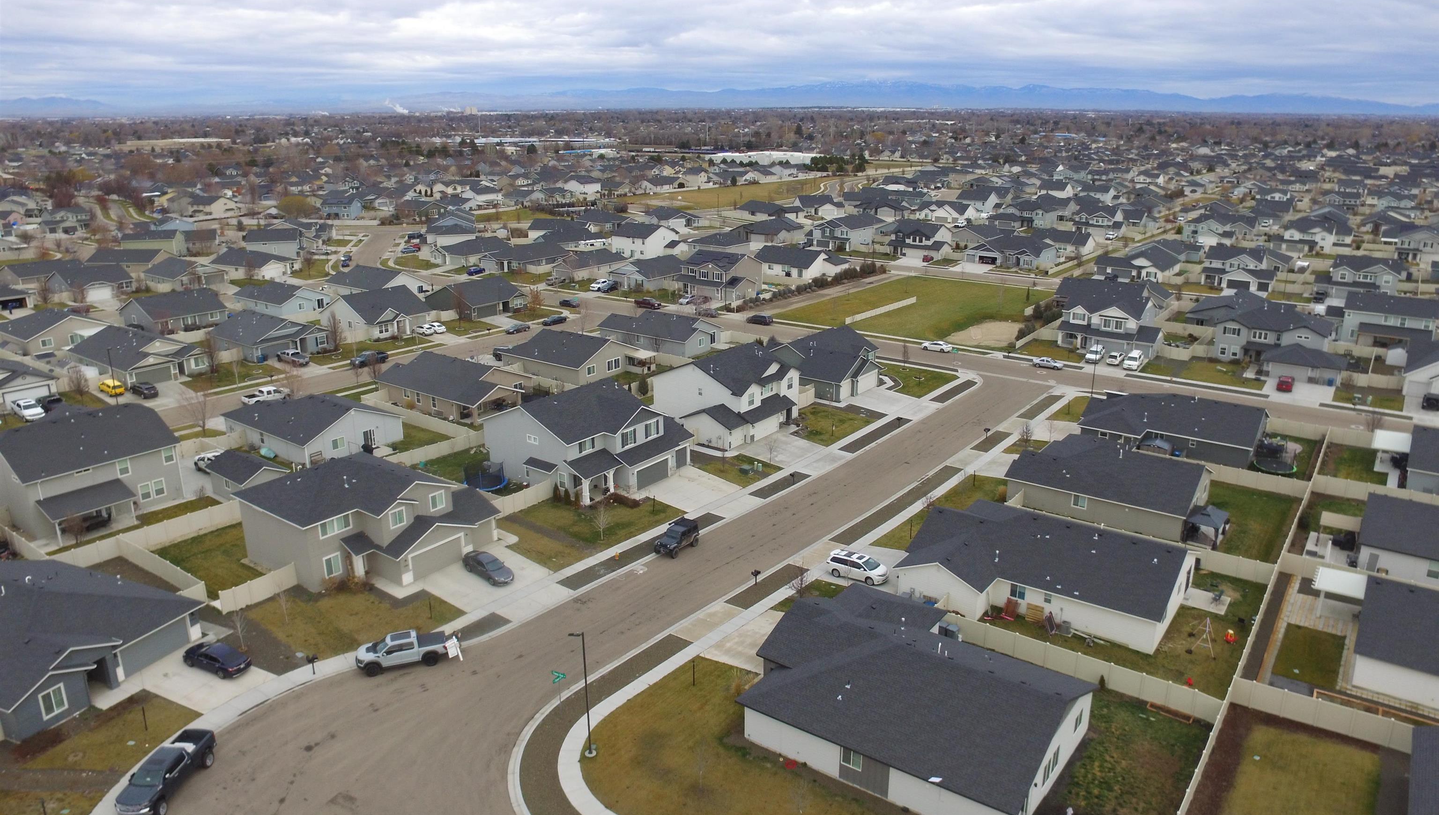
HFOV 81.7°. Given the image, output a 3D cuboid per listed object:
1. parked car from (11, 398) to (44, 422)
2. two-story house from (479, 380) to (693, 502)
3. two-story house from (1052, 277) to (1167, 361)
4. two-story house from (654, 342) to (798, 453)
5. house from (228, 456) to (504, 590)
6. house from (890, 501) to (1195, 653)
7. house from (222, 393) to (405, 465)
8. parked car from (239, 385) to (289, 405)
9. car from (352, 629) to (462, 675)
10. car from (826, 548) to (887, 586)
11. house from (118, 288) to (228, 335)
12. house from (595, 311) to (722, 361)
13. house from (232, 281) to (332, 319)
[{"bbox_3d":[-87.910,0.170,105.730,5.600,1.850,2.000,13,24,33],"label":"parked car"},{"bbox_3d":[-14.250,2.330,91.200,17.390,8.340,15.580,14,24,35],"label":"two-story house"},{"bbox_3d":[66.920,-15.540,141.200,16.750,8.930,17.860,13,23,32],"label":"two-story house"},{"bbox_3d":[0.320,-2.220,104.170,15.480,8.140,16.680,14,24,35],"label":"two-story house"},{"bbox_3d":[-30.770,8.850,73.380,17.070,8.020,15.020,13,23,32],"label":"house"},{"bbox_3d":[26.330,12.270,67.190,19.600,5.500,15.800,12,23,31],"label":"house"},{"bbox_3d":[-48.350,1.230,98.390,18.370,5.520,12.690,13,23,31],"label":"house"},{"bbox_3d":[-60.770,-1.500,111.260,2.000,1.950,5.750,15,24,35],"label":"parked car"},{"bbox_3d":[-21.660,16.570,57.100,5.900,2.000,2.190,-7,21,-18],"label":"car"},{"bbox_3d":[11.560,13.330,69.720,5.100,1.800,1.980,10,22,25],"label":"car"},{"bbox_3d":[-98.830,-17.700,150.700,15.500,5.800,13.420,13,23,31],"label":"house"},{"bbox_3d":[-9.470,-13.230,139.860,19.200,5.480,12.490,14,24,33],"label":"house"},{"bbox_3d":[-85.050,-21.790,162.730,16.850,5.590,11.800,13,23,32],"label":"house"}]

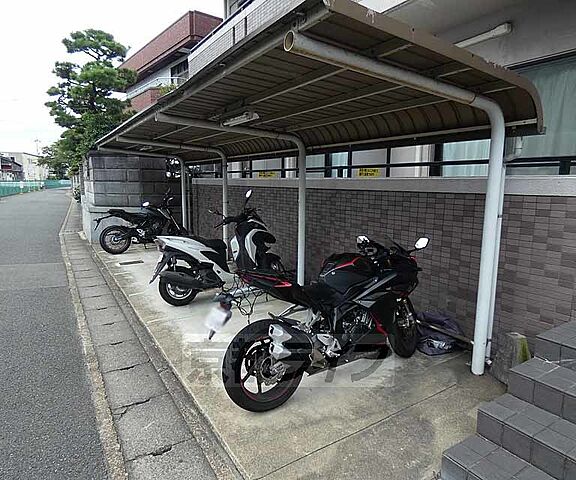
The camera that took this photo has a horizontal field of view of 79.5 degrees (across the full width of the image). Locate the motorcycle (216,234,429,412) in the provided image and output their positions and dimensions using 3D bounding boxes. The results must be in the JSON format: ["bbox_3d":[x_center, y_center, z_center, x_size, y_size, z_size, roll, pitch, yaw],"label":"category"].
[{"bbox_3d":[0.369,0.529,2.586,2.040,1.080,0.740,-6,11,-29],"label":"motorcycle"}]

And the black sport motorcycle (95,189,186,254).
[{"bbox_3d":[-3.032,-0.349,7.379,1.980,1.220,0.790,-5,11,-27],"label":"black sport motorcycle"}]

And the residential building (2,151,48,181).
[{"bbox_3d":[-61.000,-16.427,80.000,8.000,7.500,14.000,-5,11,-24],"label":"residential building"}]

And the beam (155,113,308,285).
[{"bbox_3d":[-0.533,-0.247,4.052,1.850,2.180,0.090,-7,12,-34],"label":"beam"}]

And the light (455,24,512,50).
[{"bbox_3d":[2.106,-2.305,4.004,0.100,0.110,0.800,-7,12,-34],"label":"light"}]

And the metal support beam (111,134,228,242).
[{"bbox_3d":[-1.921,-0.608,6.087,1.830,2.180,0.090,-7,12,-34],"label":"metal support beam"}]

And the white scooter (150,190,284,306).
[{"bbox_3d":[-0.830,0.093,4.545,1.900,1.340,0.780,-8,13,-37],"label":"white scooter"}]

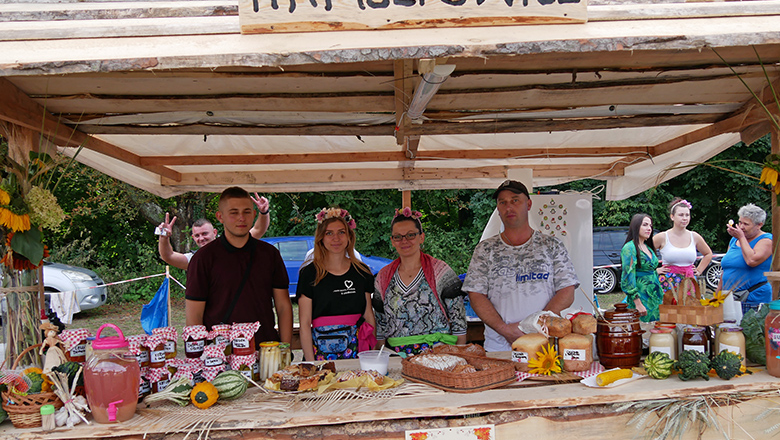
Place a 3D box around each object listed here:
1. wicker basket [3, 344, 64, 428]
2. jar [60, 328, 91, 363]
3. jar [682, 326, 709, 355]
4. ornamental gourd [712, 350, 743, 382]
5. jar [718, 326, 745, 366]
[{"bbox_3d":[-1.208,0.554,2.140,0.210,0.260,0.200,-3,2,-29],"label":"wicker basket"},{"bbox_3d":[-1.226,0.499,2.460,0.105,0.122,0.105,-3,1,-20],"label":"jar"},{"bbox_3d":[1.189,0.501,2.460,0.099,0.155,0.099,-1,2,26],"label":"jar"},{"bbox_3d":[1.235,0.536,2.310,0.105,0.105,0.098,-1,2,28],"label":"ornamental gourd"},{"bbox_3d":[1.318,0.500,2.430,0.107,0.157,0.107,-1,2,36],"label":"jar"}]

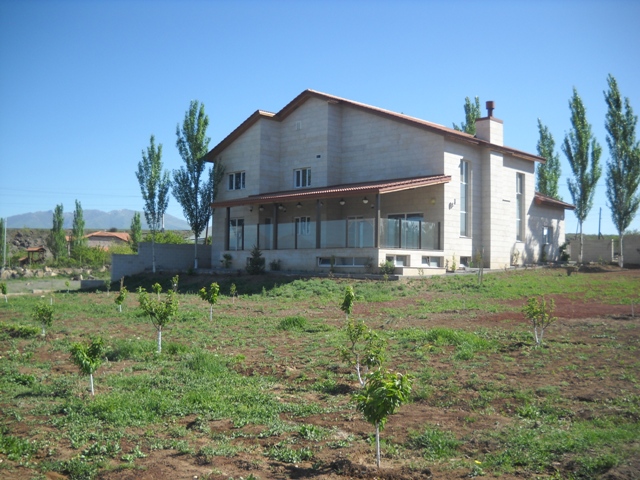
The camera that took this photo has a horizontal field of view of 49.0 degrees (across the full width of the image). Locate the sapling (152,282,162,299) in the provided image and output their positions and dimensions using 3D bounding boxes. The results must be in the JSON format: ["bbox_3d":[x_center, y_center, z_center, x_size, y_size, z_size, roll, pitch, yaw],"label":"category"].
[{"bbox_3d":[-7.163,2.282,30.988,0.441,0.770,0.428,1,-3,-13],"label":"sapling"}]

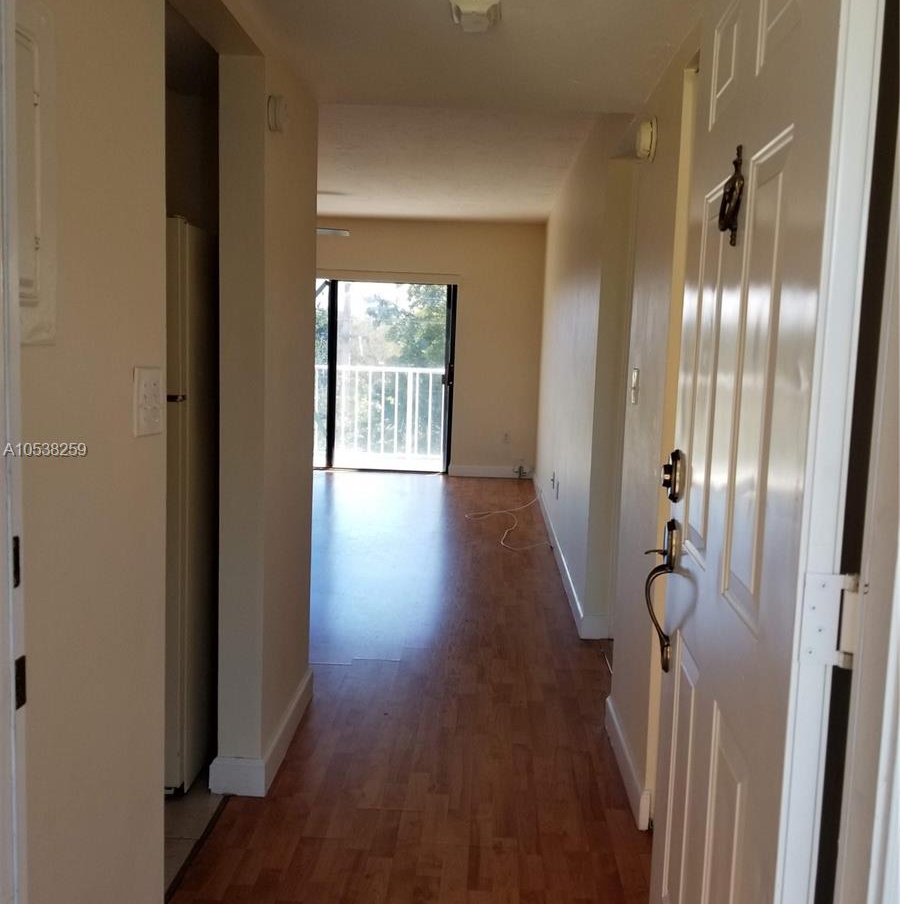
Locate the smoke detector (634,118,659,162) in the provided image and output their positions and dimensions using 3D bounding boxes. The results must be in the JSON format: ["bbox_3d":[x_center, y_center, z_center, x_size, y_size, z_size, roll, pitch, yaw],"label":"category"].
[{"bbox_3d":[0.595,-0.948,2.732,0.050,0.128,0.128,2,6,2],"label":"smoke detector"}]

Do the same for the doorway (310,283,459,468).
[{"bbox_3d":[-1.144,-0.808,9.557,2.400,1.999,0.100,2,6,2],"label":"doorway"}]

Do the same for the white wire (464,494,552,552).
[{"bbox_3d":[0.446,0.518,7.141,0.659,0.025,2.336,2,6,2],"label":"white wire"}]

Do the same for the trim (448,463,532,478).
[{"bbox_3d":[0.444,0.209,9.507,0.900,0.110,0.018,2,6,2],"label":"trim"}]

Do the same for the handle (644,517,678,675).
[{"bbox_3d":[0.424,0.291,1.818,0.053,0.300,0.060,2,6,5],"label":"handle"}]

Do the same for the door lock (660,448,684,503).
[{"bbox_3d":[0.439,0.046,1.790,0.040,0.100,0.065,2,6,5],"label":"door lock"}]

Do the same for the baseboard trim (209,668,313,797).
[{"bbox_3d":[-0.606,0.908,2.984,0.172,0.104,0.735,2,6,2],"label":"baseboard trim"}]

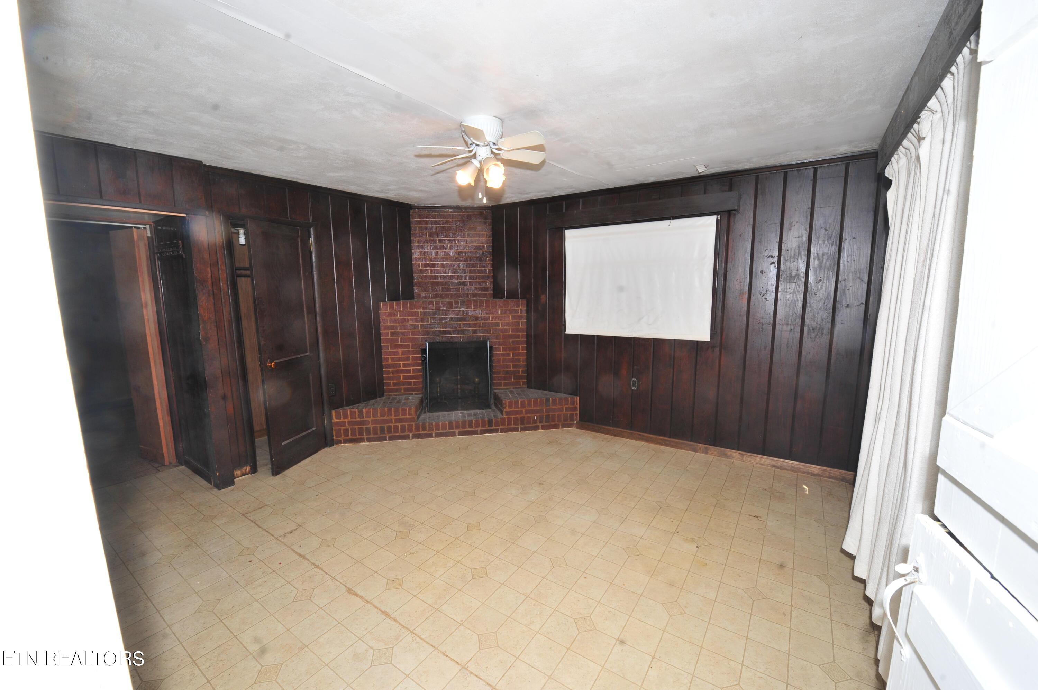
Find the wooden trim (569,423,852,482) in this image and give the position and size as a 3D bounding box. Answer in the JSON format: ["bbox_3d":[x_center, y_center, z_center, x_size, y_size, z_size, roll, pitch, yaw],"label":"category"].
[{"bbox_3d":[1.562,0.909,3.583,2.253,0.088,0.024,5,10,32],"label":"wooden trim"}]

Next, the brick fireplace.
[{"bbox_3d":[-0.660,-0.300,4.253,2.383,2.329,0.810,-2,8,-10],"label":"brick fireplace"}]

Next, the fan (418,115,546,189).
[{"bbox_3d":[-0.204,-1.044,2.229,0.755,0.324,0.755,5,10,33],"label":"fan"}]

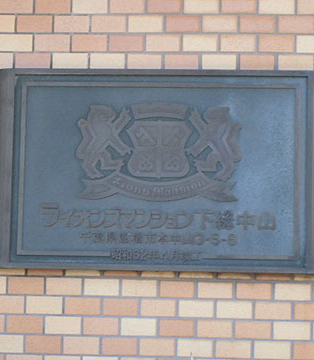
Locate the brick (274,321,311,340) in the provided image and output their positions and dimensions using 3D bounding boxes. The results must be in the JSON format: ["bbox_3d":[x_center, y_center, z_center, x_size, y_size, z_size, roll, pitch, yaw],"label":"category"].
[{"bbox_3d":[0.350,0.389,3.979,0.095,0.046,0.030,1,-6,5],"label":"brick"}]

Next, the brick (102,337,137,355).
[{"bbox_3d":[-0.098,0.432,4.011,0.095,0.046,0.030,1,-6,5],"label":"brick"}]

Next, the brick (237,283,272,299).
[{"bbox_3d":[0.253,0.288,3.998,0.095,0.046,0.030,1,-6,5],"label":"brick"}]

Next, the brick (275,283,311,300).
[{"bbox_3d":[0.355,0.291,4.009,0.095,0.045,0.040,1,-6,5],"label":"brick"}]

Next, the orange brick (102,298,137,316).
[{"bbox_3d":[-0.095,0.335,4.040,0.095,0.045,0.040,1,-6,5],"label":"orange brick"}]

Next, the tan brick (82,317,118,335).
[{"bbox_3d":[-0.145,0.382,4.035,0.094,0.046,0.040,1,-6,5],"label":"tan brick"}]

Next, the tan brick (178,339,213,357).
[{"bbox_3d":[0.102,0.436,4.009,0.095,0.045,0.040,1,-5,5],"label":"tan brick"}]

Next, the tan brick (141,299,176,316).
[{"bbox_3d":[0.004,0.334,4.014,0.095,0.046,0.030,1,-6,5],"label":"tan brick"}]

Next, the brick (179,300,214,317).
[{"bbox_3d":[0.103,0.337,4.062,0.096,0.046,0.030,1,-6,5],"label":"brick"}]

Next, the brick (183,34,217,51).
[{"bbox_3d":[0.115,-0.362,4.091,0.094,0.046,0.040,1,-6,5],"label":"brick"}]

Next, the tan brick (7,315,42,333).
[{"bbox_3d":[-0.350,0.383,4.096,0.096,0.046,0.030,1,-6,5],"label":"tan brick"}]

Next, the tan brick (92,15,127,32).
[{"bbox_3d":[-0.129,-0.414,4.116,0.094,0.046,0.040,1,-6,5],"label":"tan brick"}]

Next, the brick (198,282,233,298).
[{"bbox_3d":[0.155,0.288,4.064,0.096,0.046,0.030,1,-6,5],"label":"brick"}]

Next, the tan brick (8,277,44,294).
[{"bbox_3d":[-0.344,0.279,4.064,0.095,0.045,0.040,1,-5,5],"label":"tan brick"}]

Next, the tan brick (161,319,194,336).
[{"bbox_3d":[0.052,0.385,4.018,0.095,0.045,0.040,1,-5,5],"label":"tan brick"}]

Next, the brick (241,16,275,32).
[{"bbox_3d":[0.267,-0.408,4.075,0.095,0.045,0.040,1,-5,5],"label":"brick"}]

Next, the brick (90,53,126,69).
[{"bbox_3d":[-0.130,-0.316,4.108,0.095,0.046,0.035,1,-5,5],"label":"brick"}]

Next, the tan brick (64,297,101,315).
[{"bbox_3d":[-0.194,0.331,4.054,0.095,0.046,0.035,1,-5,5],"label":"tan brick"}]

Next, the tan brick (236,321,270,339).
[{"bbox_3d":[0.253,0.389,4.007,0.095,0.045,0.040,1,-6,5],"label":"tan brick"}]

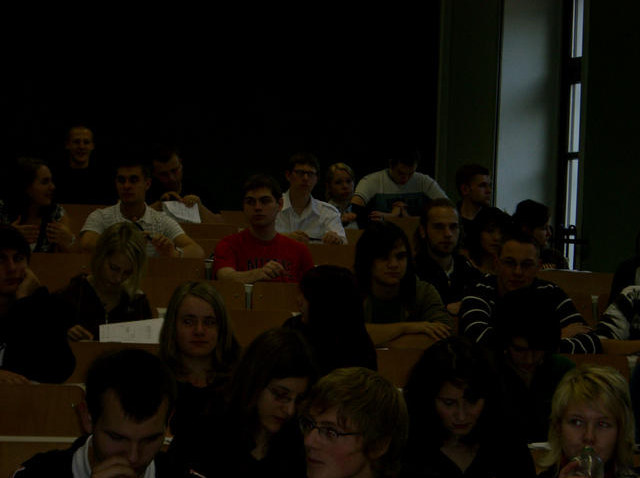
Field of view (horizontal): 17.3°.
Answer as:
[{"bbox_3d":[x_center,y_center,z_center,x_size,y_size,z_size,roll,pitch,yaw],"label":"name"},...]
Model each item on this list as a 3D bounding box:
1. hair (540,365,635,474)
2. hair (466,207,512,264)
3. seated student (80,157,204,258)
[{"bbox_3d":[0.654,0.441,5.150,0.220,0.260,0.230,2,-1,0],"label":"hair"},{"bbox_3d":[0.764,-0.016,9.500,0.210,0.250,0.230,3,-2,-22],"label":"hair"},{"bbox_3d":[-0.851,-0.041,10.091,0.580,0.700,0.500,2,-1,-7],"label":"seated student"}]

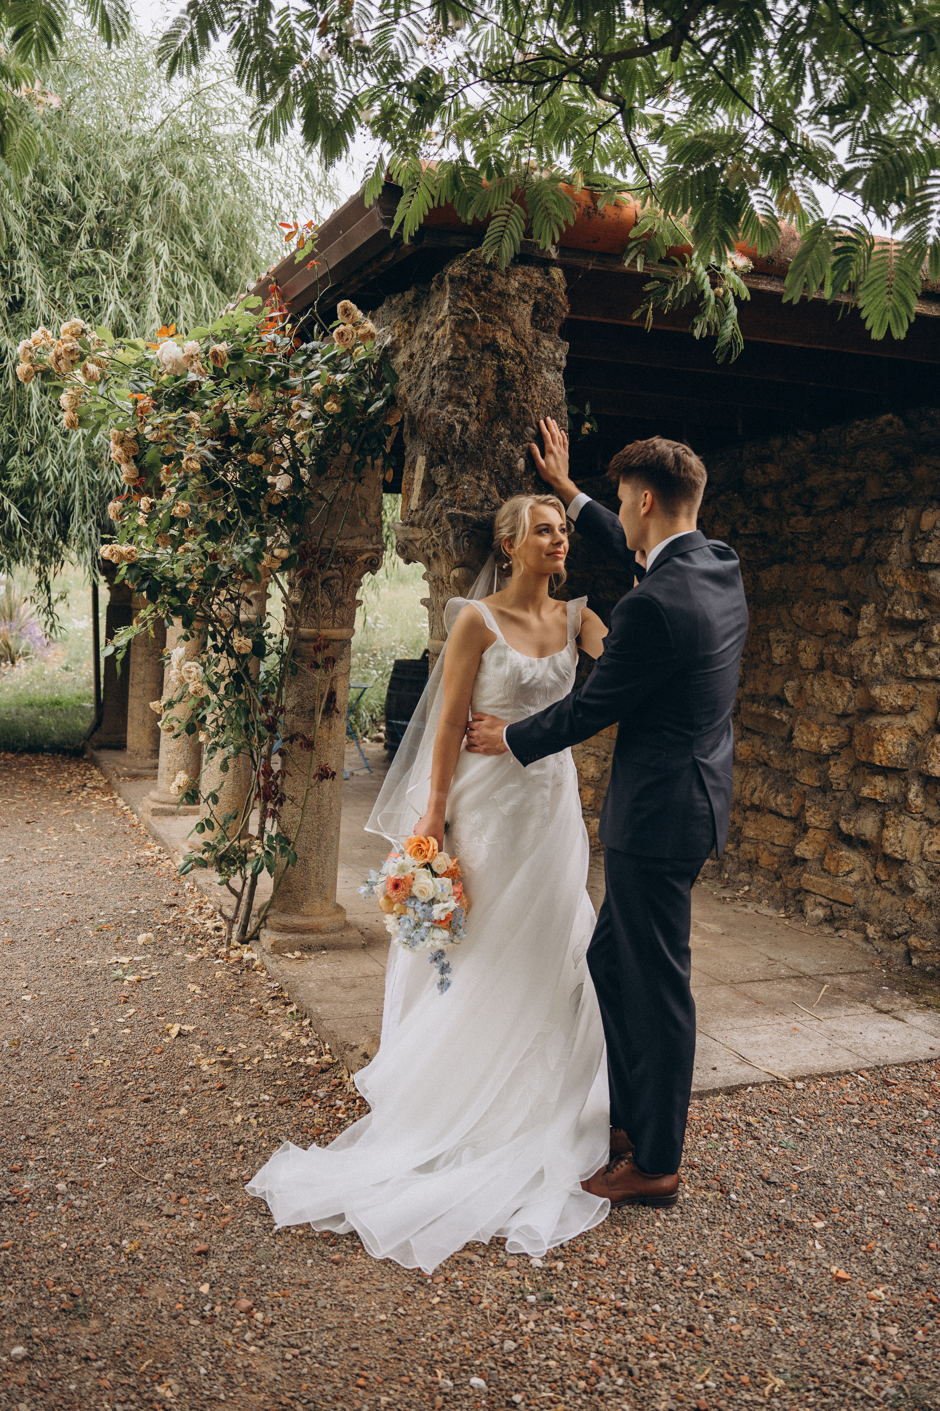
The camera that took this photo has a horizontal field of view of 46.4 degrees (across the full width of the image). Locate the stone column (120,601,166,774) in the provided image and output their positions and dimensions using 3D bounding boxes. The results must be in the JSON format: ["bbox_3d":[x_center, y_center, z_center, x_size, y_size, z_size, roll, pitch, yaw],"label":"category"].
[{"bbox_3d":[-2.464,-0.269,8.238,0.370,1.580,0.370,1,5,-26],"label":"stone column"}]

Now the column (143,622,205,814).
[{"bbox_3d":[-1.838,-0.122,6.949,0.370,1.580,0.370,1,5,-26],"label":"column"}]

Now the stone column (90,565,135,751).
[{"bbox_3d":[-3.062,-0.431,9.493,0.370,1.620,0.370,1,5,-26],"label":"stone column"}]

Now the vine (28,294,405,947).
[{"bbox_3d":[-1.077,-0.260,4.342,1.330,2.470,1.000,1,5,-26],"label":"vine"}]

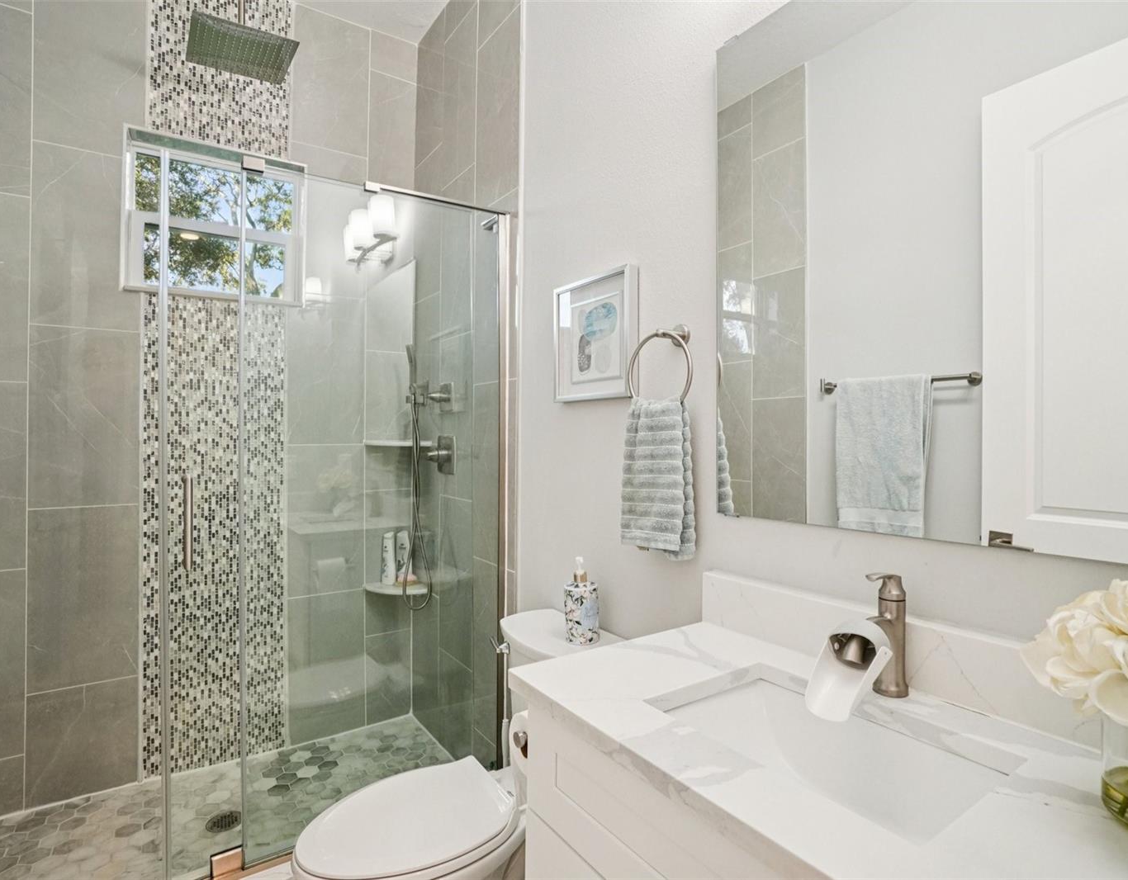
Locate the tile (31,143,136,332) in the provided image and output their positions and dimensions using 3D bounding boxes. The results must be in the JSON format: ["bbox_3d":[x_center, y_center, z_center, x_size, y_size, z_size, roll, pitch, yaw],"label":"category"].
[{"bbox_3d":[-1.631,-0.686,1.891,0.295,0.610,0.010,1,0,-30],"label":"tile"}]

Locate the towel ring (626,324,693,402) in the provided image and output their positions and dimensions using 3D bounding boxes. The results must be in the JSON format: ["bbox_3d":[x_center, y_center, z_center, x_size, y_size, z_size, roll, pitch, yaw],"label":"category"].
[{"bbox_3d":[0.233,-0.163,1.199,0.080,0.187,0.170,0,0,-38],"label":"towel ring"}]

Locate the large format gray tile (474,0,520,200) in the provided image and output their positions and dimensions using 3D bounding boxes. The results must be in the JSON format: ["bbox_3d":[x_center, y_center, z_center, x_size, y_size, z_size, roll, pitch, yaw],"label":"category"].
[{"bbox_3d":[-0.224,-1.104,1.875,0.010,0.600,0.295,1,0,-37],"label":"large format gray tile"}]

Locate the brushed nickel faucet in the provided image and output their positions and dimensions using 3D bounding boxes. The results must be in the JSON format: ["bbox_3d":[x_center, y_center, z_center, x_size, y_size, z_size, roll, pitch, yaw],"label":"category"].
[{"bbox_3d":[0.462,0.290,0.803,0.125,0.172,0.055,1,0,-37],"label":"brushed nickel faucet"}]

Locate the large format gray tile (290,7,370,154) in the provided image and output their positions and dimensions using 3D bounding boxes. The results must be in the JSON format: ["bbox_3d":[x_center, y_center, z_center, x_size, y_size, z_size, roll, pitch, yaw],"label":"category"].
[{"bbox_3d":[-0.962,-1.478,2.285,0.297,0.556,0.010,1,0,-30],"label":"large format gray tile"}]

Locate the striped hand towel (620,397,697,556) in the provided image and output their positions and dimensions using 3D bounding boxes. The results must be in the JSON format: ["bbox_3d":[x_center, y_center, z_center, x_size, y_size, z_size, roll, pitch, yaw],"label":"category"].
[{"bbox_3d":[0.200,0.078,1.188,0.070,0.335,0.175,1,0,-37],"label":"striped hand towel"}]

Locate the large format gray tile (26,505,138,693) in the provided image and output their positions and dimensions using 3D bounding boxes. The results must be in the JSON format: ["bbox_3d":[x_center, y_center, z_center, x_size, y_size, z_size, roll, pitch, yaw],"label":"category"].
[{"bbox_3d":[-1.641,0.535,1.888,0.290,0.607,0.011,0,0,-31],"label":"large format gray tile"}]

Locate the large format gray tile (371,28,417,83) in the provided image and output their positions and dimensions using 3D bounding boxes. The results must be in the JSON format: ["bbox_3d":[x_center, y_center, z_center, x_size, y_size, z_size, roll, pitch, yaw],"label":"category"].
[{"bbox_3d":[-0.745,-1.675,2.413,0.200,0.175,0.010,1,0,-30],"label":"large format gray tile"}]

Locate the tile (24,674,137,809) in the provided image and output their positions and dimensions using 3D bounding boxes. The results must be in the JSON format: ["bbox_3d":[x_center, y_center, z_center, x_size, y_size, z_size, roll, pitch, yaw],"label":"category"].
[{"bbox_3d":[-1.643,1.028,1.886,0.290,0.374,0.011,0,0,-31],"label":"tile"}]

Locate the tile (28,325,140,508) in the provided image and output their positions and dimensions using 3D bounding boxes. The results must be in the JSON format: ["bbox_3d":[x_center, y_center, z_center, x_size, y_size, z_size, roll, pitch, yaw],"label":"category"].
[{"bbox_3d":[-1.635,-0.076,1.887,0.295,0.610,0.010,1,0,-30],"label":"tile"}]

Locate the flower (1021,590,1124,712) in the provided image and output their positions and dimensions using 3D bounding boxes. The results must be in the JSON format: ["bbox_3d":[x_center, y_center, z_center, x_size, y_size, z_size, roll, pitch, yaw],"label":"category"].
[{"bbox_3d":[0.552,0.226,0.592,0.095,0.112,0.095,1,0,-37],"label":"flower"}]

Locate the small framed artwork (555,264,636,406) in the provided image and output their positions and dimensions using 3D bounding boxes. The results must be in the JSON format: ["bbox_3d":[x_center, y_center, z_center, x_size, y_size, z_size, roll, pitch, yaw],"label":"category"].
[{"bbox_3d":[0.076,-0.260,1.434,0.034,0.316,0.290,0,0,-38],"label":"small framed artwork"}]

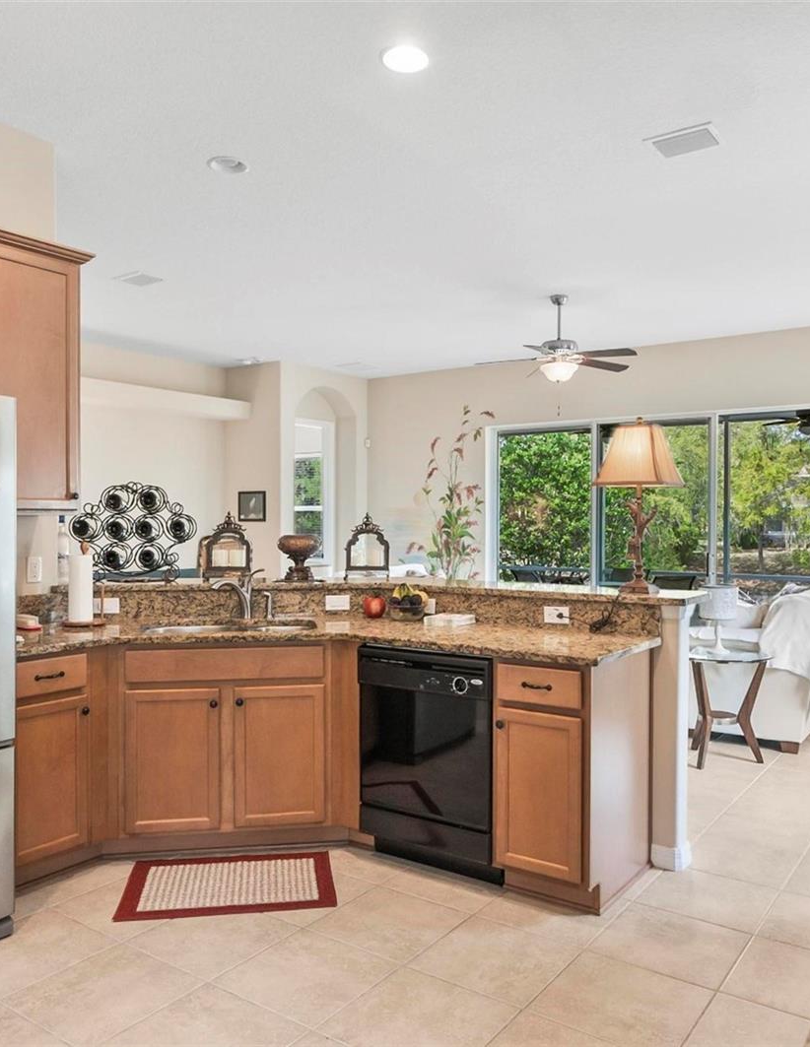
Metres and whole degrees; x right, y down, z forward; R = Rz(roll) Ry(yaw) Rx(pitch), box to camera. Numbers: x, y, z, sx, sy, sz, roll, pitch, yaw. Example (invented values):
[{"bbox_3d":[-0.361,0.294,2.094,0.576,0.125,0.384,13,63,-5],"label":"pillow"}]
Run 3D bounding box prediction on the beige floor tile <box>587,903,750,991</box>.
[{"bbox_3d":[0.858,1.365,2.688,0.406,0.010,0.406,0,0,36],"label":"beige floor tile"}]

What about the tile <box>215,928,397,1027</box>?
[{"bbox_3d":[-0.294,1.366,2.511,0.406,0.010,0.406,0,0,36],"label":"tile"}]

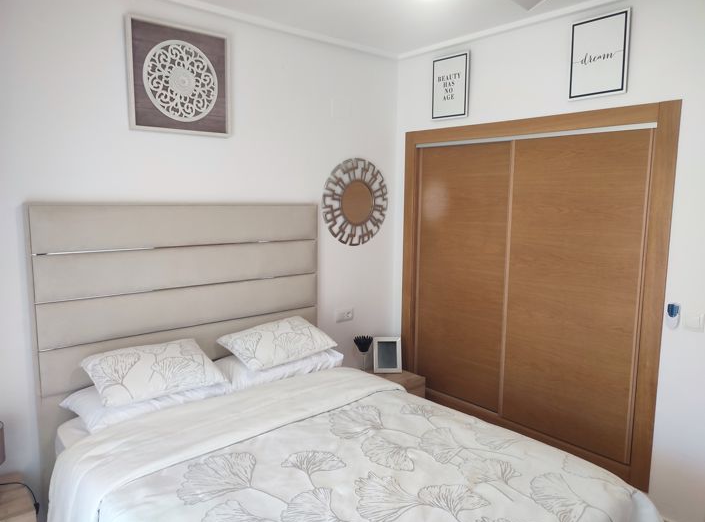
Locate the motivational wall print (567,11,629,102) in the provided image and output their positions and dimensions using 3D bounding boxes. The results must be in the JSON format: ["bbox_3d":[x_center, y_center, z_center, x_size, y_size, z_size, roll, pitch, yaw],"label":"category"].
[{"bbox_3d":[1.277,-1.060,2.644,0.022,0.405,0.300,-6,9,-41],"label":"motivational wall print"}]

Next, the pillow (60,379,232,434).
[{"bbox_3d":[-0.967,0.648,2.474,0.730,0.140,0.360,-6,19,-41],"label":"pillow"}]

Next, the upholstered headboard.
[{"bbox_3d":[-0.849,0.433,2.864,1.590,1.500,0.090,-6,9,-41],"label":"upholstered headboard"}]

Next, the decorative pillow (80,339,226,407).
[{"bbox_3d":[-0.942,0.526,2.433,0.550,0.120,0.350,-5,30,-42],"label":"decorative pillow"}]

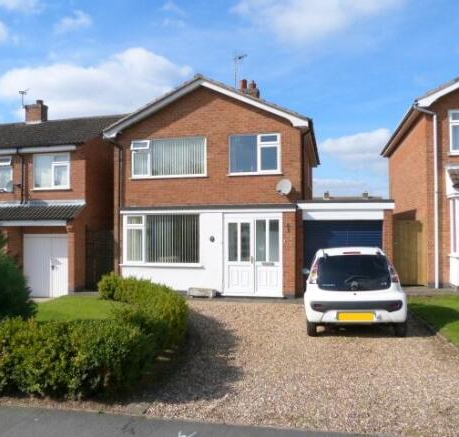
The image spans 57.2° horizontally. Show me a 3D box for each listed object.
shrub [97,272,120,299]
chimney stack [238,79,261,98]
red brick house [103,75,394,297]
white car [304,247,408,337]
[{"bbox_3d":[-3.077,1.736,10.750,0.630,0.710,0.630,0,-1,14],"label":"shrub"},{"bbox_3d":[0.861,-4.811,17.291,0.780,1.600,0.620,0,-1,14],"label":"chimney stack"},{"bbox_3d":[1.102,-0.964,15.578,8.370,6.270,9.050,0,-1,14],"label":"red brick house"},{"bbox_3d":[2.356,1.208,8.127,1.630,1.465,3.435,0,-1,14],"label":"white car"}]

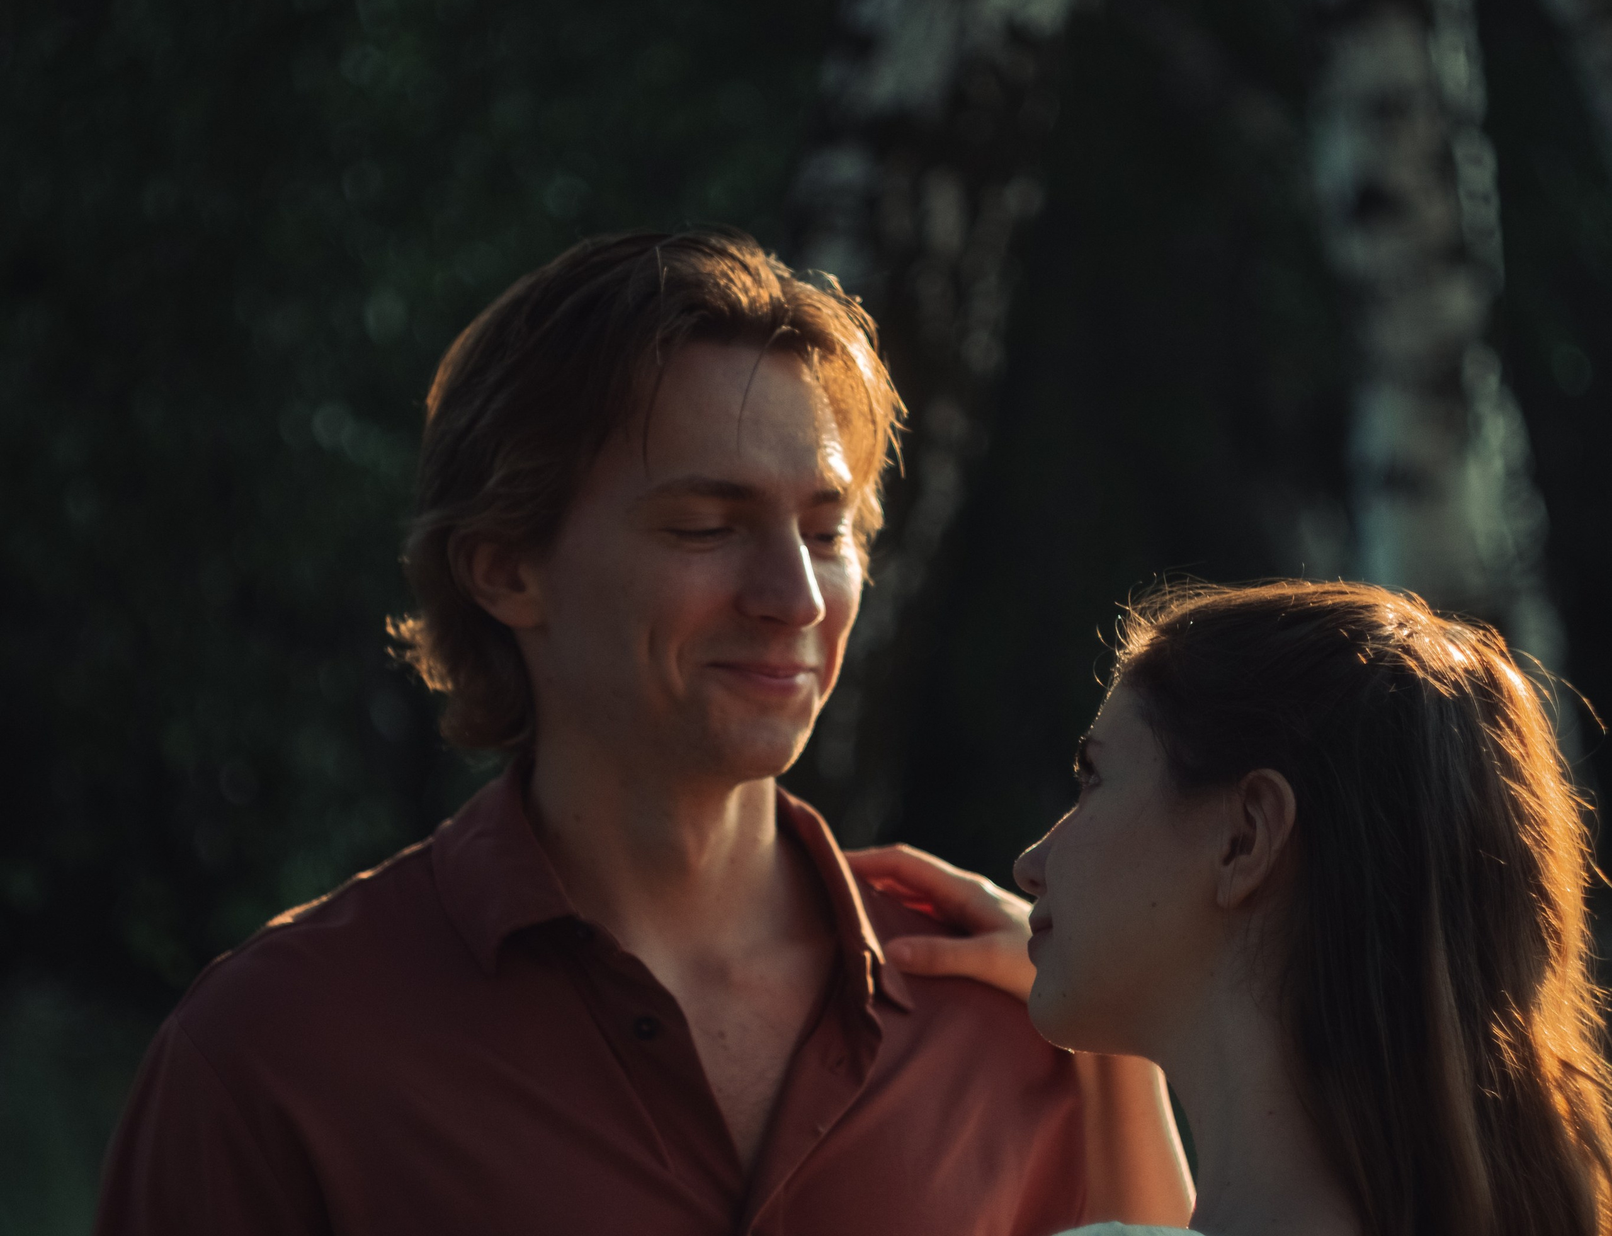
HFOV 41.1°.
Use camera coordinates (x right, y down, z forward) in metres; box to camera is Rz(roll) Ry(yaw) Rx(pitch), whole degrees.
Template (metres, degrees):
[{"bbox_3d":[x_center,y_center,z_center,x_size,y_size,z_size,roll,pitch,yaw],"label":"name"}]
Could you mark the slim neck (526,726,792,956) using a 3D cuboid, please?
[{"bbox_3d":[-0.070,0.108,1.040,0.130,0.115,0.130,4,7,0],"label":"slim neck"}]

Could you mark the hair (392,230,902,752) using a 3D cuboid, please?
[{"bbox_3d":[-0.073,-0.061,1.040,0.200,0.245,0.240,0,7,-40],"label":"hair"}]

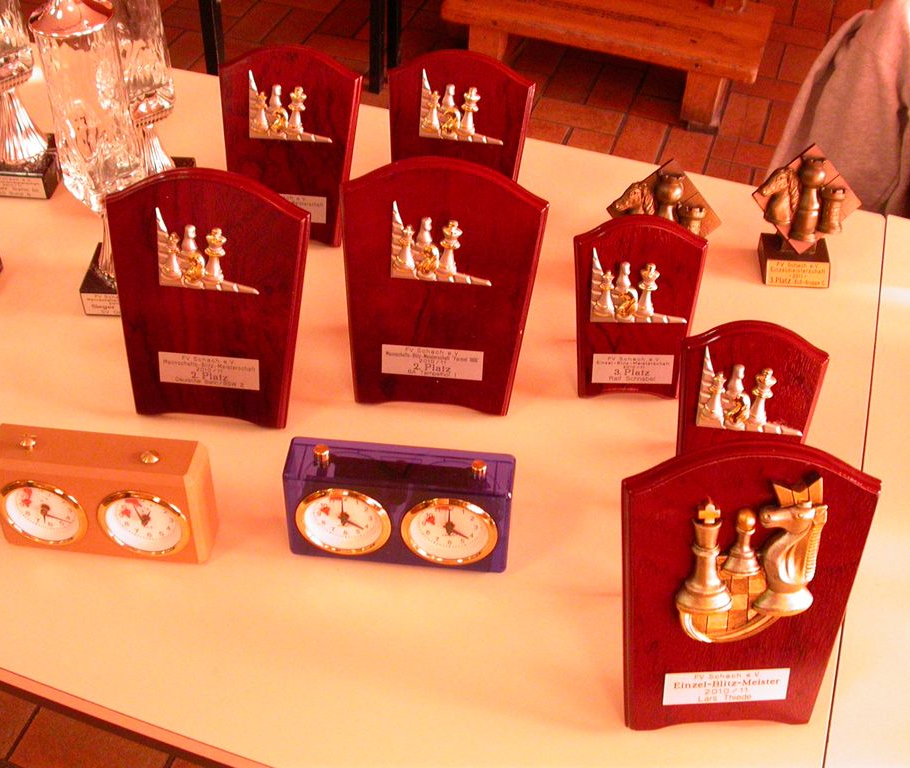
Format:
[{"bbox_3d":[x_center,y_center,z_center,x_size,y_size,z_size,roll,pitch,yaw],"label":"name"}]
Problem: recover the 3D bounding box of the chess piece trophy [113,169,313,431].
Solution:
[{"bbox_3d":[-0.232,-0.081,1.054,0.193,0.249,0.028,6,25,4],"label":"chess piece trophy"}]

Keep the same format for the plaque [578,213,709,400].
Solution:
[{"bbox_3d":[0.178,-0.075,1.103,0.128,0.188,0.024,1,25,-1],"label":"plaque"}]

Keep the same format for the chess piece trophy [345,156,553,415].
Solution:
[{"bbox_3d":[-0.016,-0.092,1.074,0.193,0.249,0.028,6,25,4],"label":"chess piece trophy"}]

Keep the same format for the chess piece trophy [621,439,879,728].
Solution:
[{"bbox_3d":[0.210,0.151,0.834,0.193,0.249,0.032,0,25,-2],"label":"chess piece trophy"}]

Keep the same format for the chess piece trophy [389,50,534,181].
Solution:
[{"bbox_3d":[0.000,-0.263,1.266,0.165,0.224,0.026,7,25,5],"label":"chess piece trophy"}]

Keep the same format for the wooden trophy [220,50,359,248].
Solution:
[{"bbox_3d":[-0.189,-0.270,1.268,0.165,0.224,0.026,6,25,4],"label":"wooden trophy"}]

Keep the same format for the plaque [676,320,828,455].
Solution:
[{"bbox_3d":[0.257,0.033,0.999,0.128,0.188,0.024,6,25,4],"label":"plaque"}]

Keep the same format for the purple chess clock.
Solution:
[{"bbox_3d":[-0.046,0.103,0.953,0.189,0.114,0.055,5,45,3],"label":"purple chess clock"}]

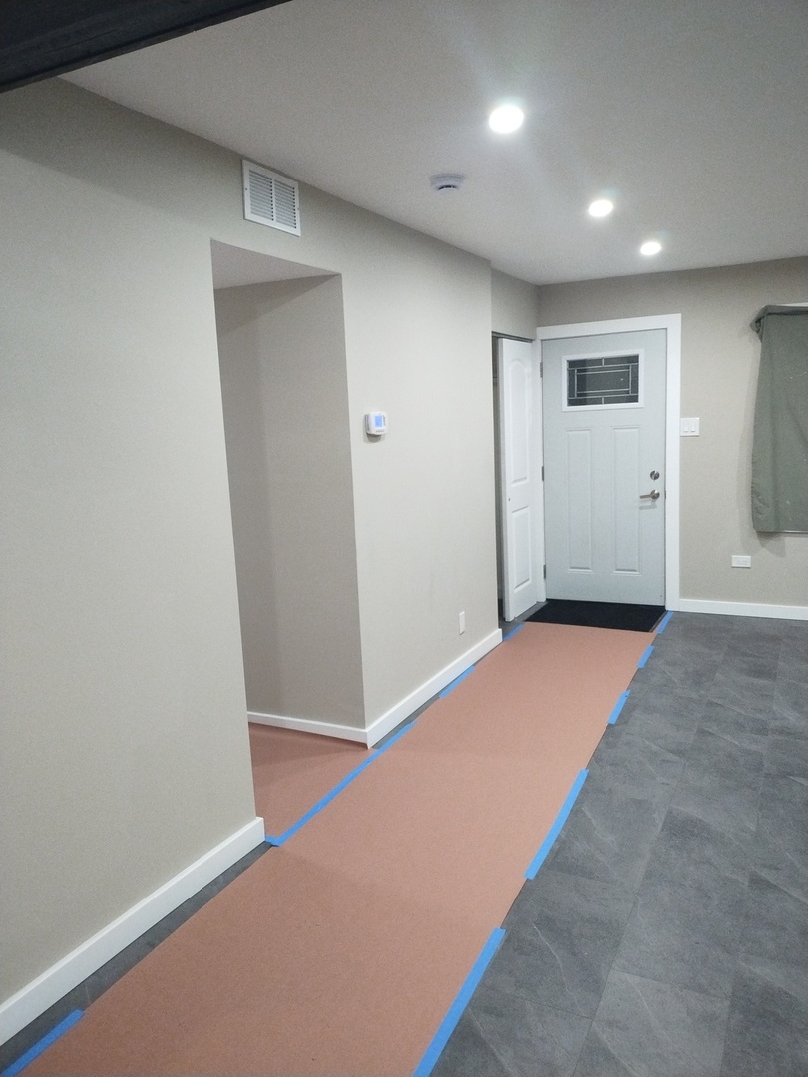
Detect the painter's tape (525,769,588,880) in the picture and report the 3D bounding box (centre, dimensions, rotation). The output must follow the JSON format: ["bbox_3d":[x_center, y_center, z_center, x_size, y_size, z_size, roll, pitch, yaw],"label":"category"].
[{"bbox_3d":[0.586,1.046,2.925,0.036,0.002,0.845,2,10,25],"label":"painter's tape"}]

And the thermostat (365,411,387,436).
[{"bbox_3d":[-0.127,-0.526,3.556,0.030,0.100,0.145,2,10,27],"label":"thermostat"}]

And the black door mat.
[{"bbox_3d":[1.407,0.570,5.717,0.910,0.010,0.620,2,10,27],"label":"black door mat"}]

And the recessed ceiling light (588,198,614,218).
[{"bbox_3d":[0.900,-1.505,3.545,0.130,0.030,0.130,2,10,27],"label":"recessed ceiling light"}]

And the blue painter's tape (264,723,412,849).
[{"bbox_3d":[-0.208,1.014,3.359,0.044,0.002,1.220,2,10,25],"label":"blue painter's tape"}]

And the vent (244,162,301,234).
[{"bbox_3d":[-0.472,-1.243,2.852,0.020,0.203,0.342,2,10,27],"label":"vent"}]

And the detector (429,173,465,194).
[{"bbox_3d":[0.175,-1.393,3.055,0.140,0.036,0.140,-2,9,0],"label":"detector"}]

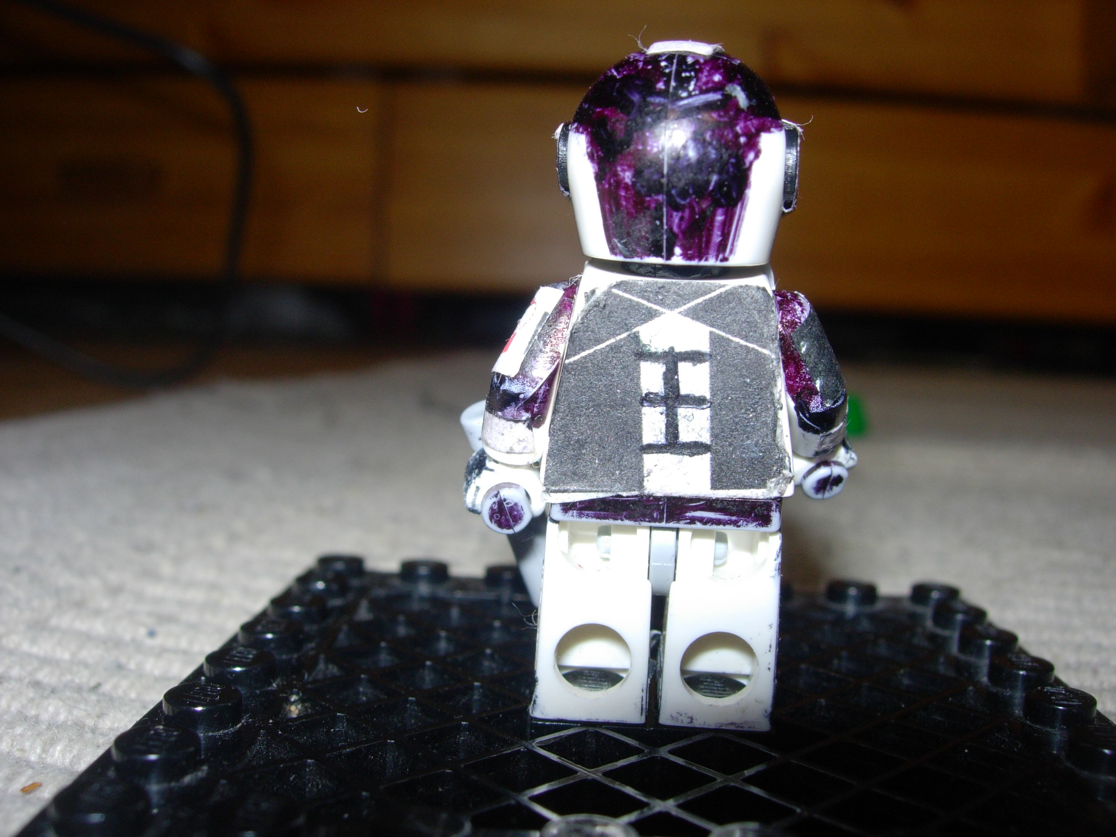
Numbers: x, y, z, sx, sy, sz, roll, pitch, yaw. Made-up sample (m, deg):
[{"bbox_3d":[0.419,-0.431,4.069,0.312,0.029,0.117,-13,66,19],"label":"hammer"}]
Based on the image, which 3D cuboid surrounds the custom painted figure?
[{"bbox_3d":[0.007,-0.003,0.084,0.027,0.045,0.015,2,6,2],"label":"custom painted figure"}]

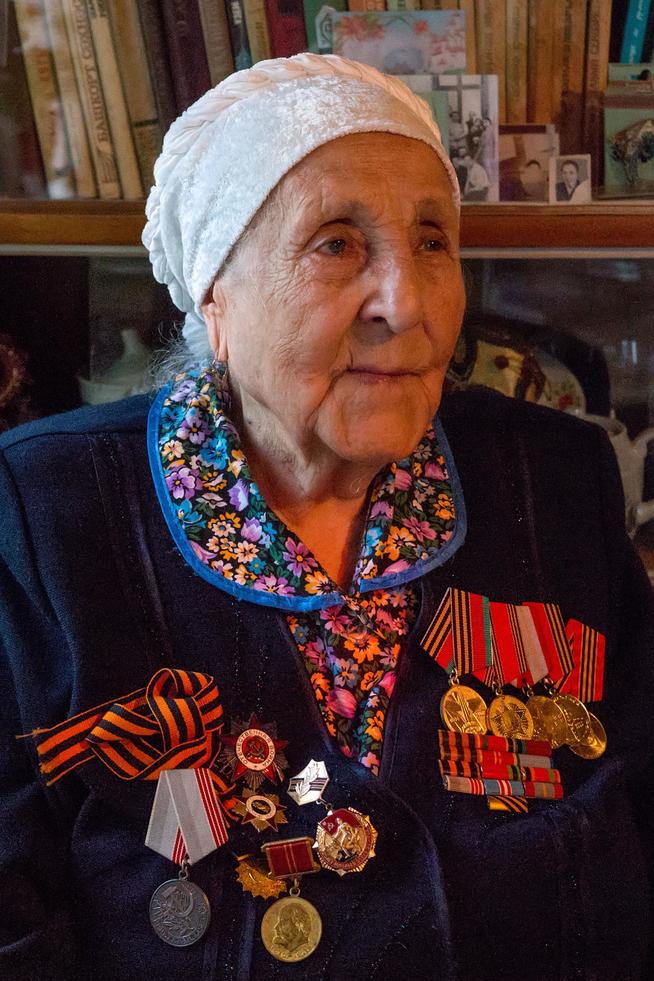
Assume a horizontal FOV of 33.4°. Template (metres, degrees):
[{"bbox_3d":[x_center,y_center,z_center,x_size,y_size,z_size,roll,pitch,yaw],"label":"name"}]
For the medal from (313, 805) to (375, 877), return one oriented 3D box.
[{"bbox_3d":[0.009,0.177,0.550,0.033,0.034,0.006,-25,2,-24],"label":"medal"}]

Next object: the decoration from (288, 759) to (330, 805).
[{"bbox_3d":[-0.009,0.152,0.568,0.025,0.021,0.005,-25,0,-25],"label":"decoration"}]

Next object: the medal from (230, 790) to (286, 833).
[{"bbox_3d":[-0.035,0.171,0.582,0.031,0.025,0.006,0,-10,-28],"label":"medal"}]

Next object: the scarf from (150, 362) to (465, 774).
[{"bbox_3d":[-0.013,0.045,0.640,0.185,0.215,0.140,-5,10,-28],"label":"scarf"}]

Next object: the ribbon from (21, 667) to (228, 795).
[{"bbox_3d":[-0.105,0.128,0.575,0.112,0.066,0.025,0,-8,-17],"label":"ribbon"}]

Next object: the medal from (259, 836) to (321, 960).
[{"bbox_3d":[-0.018,0.206,0.548,0.034,0.062,0.006,2,-6,-23],"label":"medal"}]

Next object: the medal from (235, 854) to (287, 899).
[{"bbox_3d":[-0.033,0.198,0.558,0.028,0.026,0.006,0,-8,-25],"label":"medal"}]

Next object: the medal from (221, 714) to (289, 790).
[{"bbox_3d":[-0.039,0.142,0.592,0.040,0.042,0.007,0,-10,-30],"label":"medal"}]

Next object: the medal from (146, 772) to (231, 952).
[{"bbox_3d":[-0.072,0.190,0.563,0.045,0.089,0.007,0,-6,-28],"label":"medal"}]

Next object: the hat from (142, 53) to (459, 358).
[{"bbox_3d":[-0.016,-0.172,0.675,0.175,0.175,0.215,-5,10,-30],"label":"hat"}]

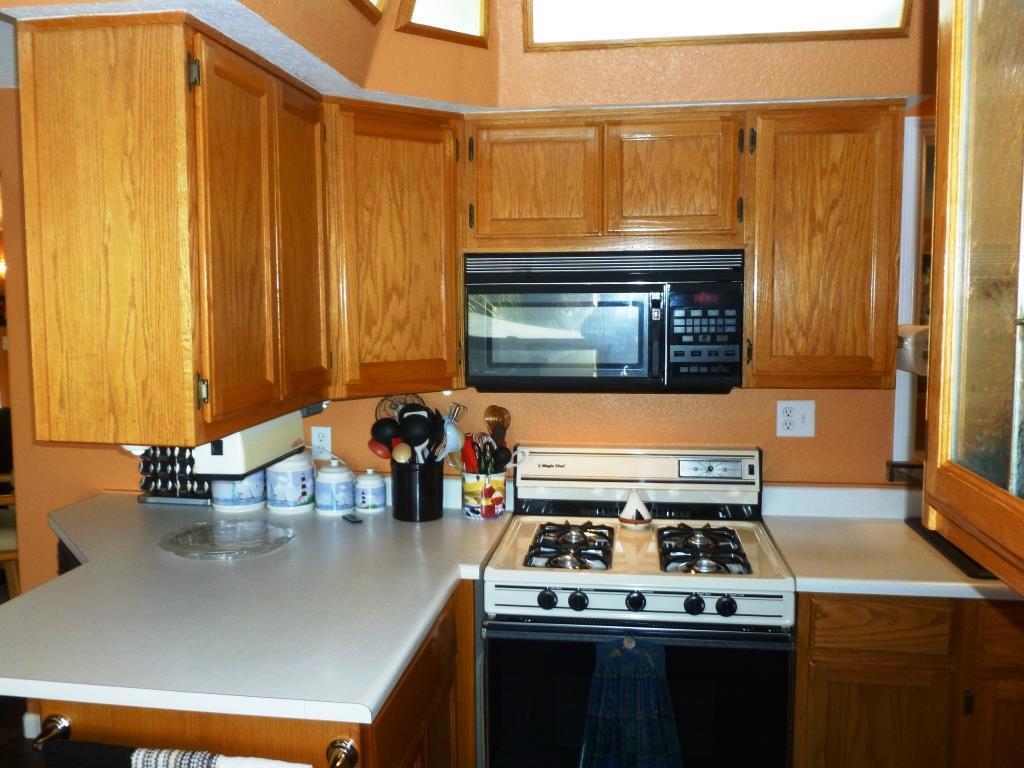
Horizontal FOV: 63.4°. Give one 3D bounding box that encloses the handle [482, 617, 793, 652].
[{"bbox_3d":[0.302,0.618,2.044,0.755,0.045,0.048,0,5,8],"label":"handle"}]

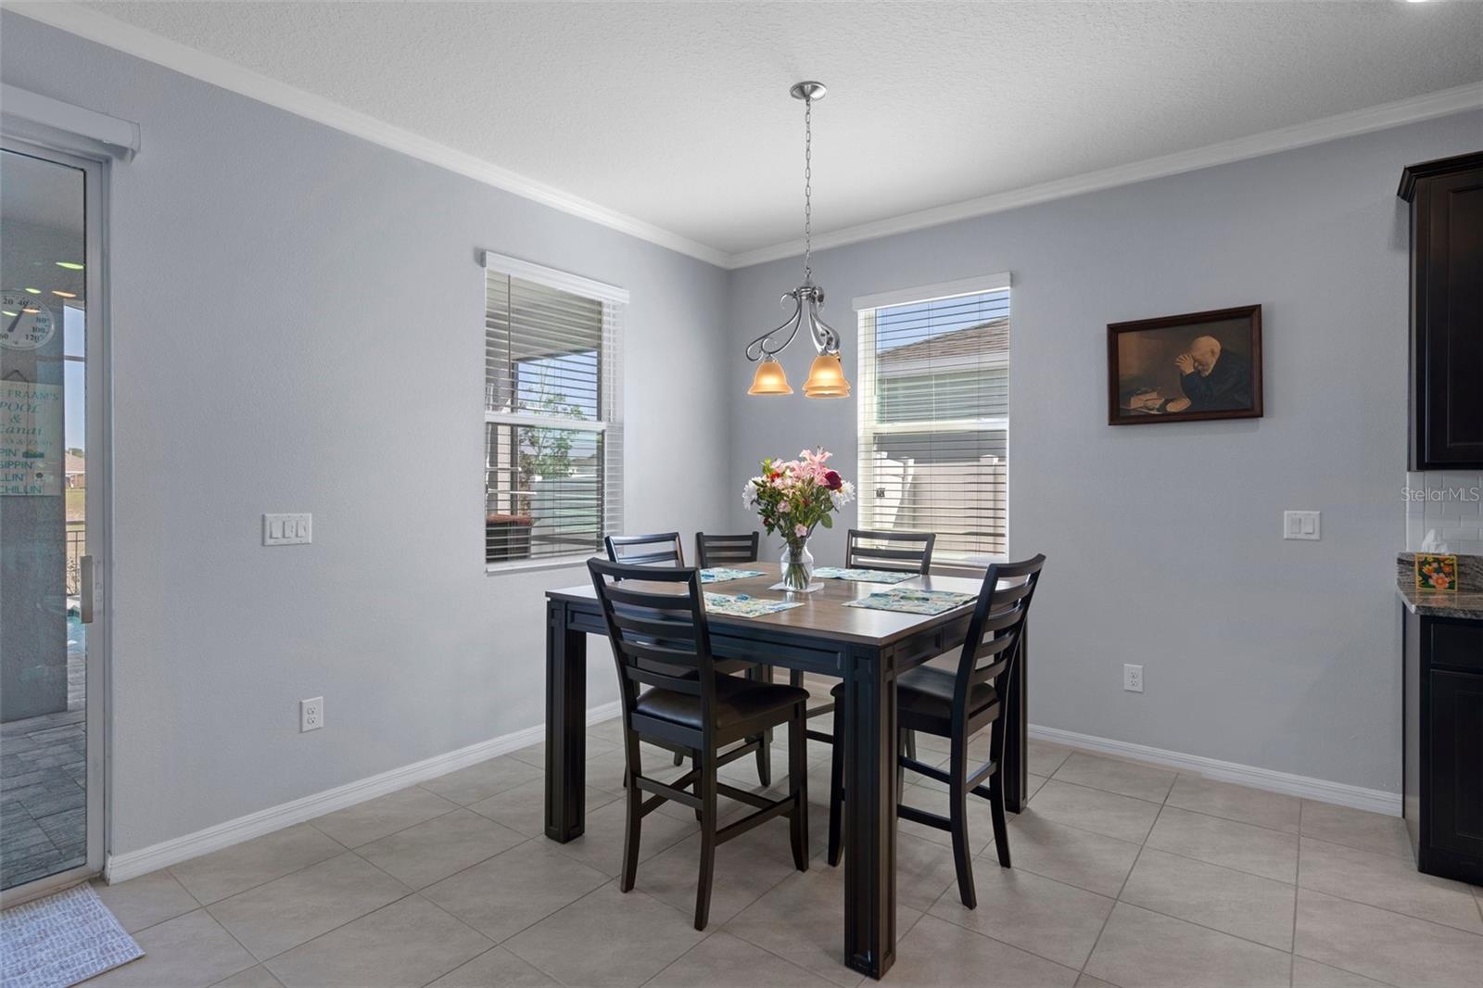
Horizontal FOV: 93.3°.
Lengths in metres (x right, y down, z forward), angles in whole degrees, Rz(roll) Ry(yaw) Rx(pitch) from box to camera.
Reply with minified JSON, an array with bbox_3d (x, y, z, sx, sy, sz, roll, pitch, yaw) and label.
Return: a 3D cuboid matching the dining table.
[{"bbox_3d":[0.231,0.836,2.824,1.370,0.915,1.360,1,1,36],"label":"dining table"}]

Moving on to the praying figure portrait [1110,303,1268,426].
[{"bbox_3d":[2.026,-0.577,3.225,0.595,0.487,0.030,1,1,36],"label":"praying figure portrait"}]

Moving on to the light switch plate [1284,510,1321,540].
[{"bbox_3d":[2.392,0.135,2.986,0.121,0.120,0.010,1,1,36],"label":"light switch plate"}]

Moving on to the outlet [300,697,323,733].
[{"bbox_3d":[-1.706,0.878,2.781,0.010,0.123,0.081,1,1,40],"label":"outlet"}]

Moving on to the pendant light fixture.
[{"bbox_3d":[0.217,-0.957,2.692,0.410,1.175,0.430,0,1,5],"label":"pendant light fixture"}]

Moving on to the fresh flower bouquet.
[{"bbox_3d":[0.231,0.099,2.792,0.440,0.560,0.410,0,1,5],"label":"fresh flower bouquet"}]

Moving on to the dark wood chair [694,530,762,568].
[{"bbox_3d":[-0.081,0.762,4.143,0.430,1.020,0.520,0,1,-6],"label":"dark wood chair"}]

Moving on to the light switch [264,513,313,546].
[{"bbox_3d":[-1.754,0.138,2.710,0.010,0.120,0.168,1,1,40],"label":"light switch"}]

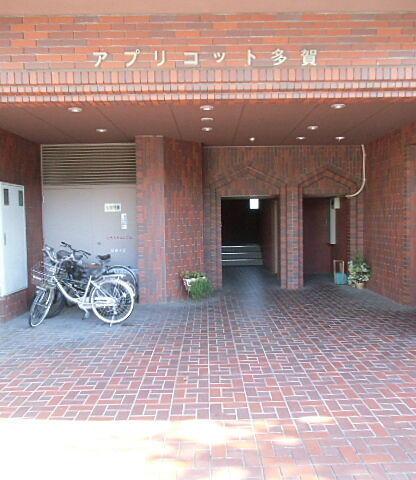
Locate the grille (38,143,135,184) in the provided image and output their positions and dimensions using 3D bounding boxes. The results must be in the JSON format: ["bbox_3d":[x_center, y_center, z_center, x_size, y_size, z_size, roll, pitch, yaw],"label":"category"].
[{"bbox_3d":[-2.180,-1.384,8.094,1.742,0.773,0.100,-1,3,0],"label":"grille"}]

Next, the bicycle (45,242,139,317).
[{"bbox_3d":[-1.899,0.605,6.947,1.730,1.070,0.550,-4,4,-38],"label":"bicycle"}]

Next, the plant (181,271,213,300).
[{"bbox_3d":[-0.198,0.820,7.996,0.460,0.540,0.550,1,4,37],"label":"plant"}]

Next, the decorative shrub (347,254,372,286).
[{"bbox_3d":[2.979,0.602,8.753,0.450,0.590,0.430,-1,3,0],"label":"decorative shrub"}]

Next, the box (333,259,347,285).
[{"bbox_3d":[2.730,0.664,9.211,0.270,0.540,0.240,-1,3,0],"label":"box"}]

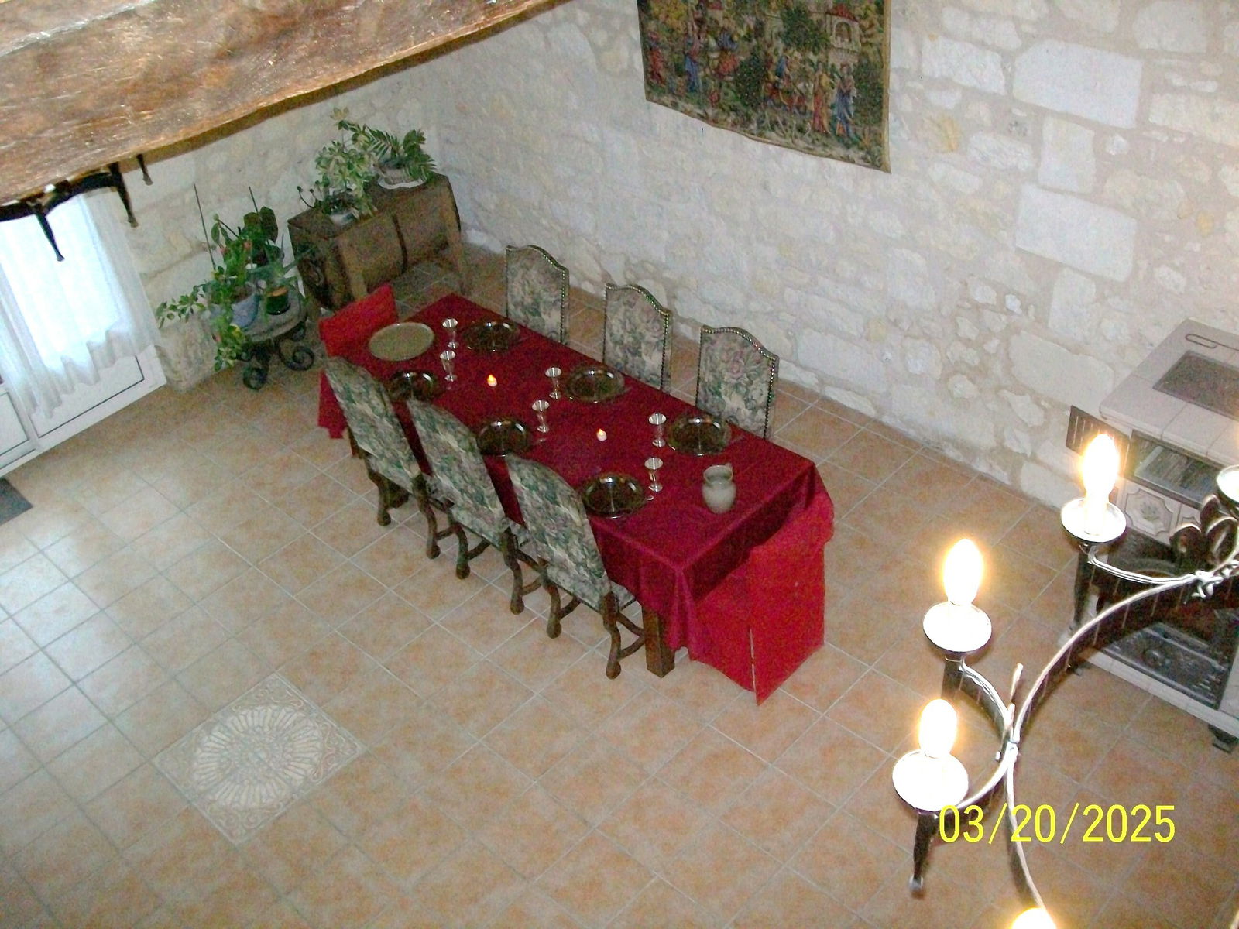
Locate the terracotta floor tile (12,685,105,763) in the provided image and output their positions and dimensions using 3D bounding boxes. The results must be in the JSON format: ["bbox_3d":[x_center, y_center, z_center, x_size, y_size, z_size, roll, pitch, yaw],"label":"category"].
[{"bbox_3d":[-2.419,1.121,5.569,0.330,0.010,0.330,28,49,35],"label":"terracotta floor tile"}]

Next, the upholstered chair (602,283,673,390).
[{"bbox_3d":[-0.067,-0.258,6.115,0.460,1.120,0.560,28,49,35],"label":"upholstered chair"}]

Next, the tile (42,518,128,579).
[{"bbox_3d":[-2.694,0.424,6.491,0.325,0.010,0.325,28,49,35],"label":"tile"}]

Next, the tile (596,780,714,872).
[{"bbox_3d":[0.140,1.387,4.960,0.332,0.012,0.332,28,49,35],"label":"tile"}]

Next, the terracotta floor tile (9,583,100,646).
[{"bbox_3d":[-2.702,0.719,6.190,0.321,0.010,0.321,28,49,34],"label":"terracotta floor tile"}]

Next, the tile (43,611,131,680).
[{"bbox_3d":[-2.441,0.838,5.934,0.330,0.010,0.330,28,49,35],"label":"tile"}]

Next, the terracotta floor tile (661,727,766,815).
[{"bbox_3d":[0.371,1.217,5.119,0.325,0.010,0.325,28,49,35],"label":"terracotta floor tile"}]

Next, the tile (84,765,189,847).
[{"bbox_3d":[-1.954,1.383,5.204,0.332,0.012,0.332,28,49,35],"label":"tile"}]

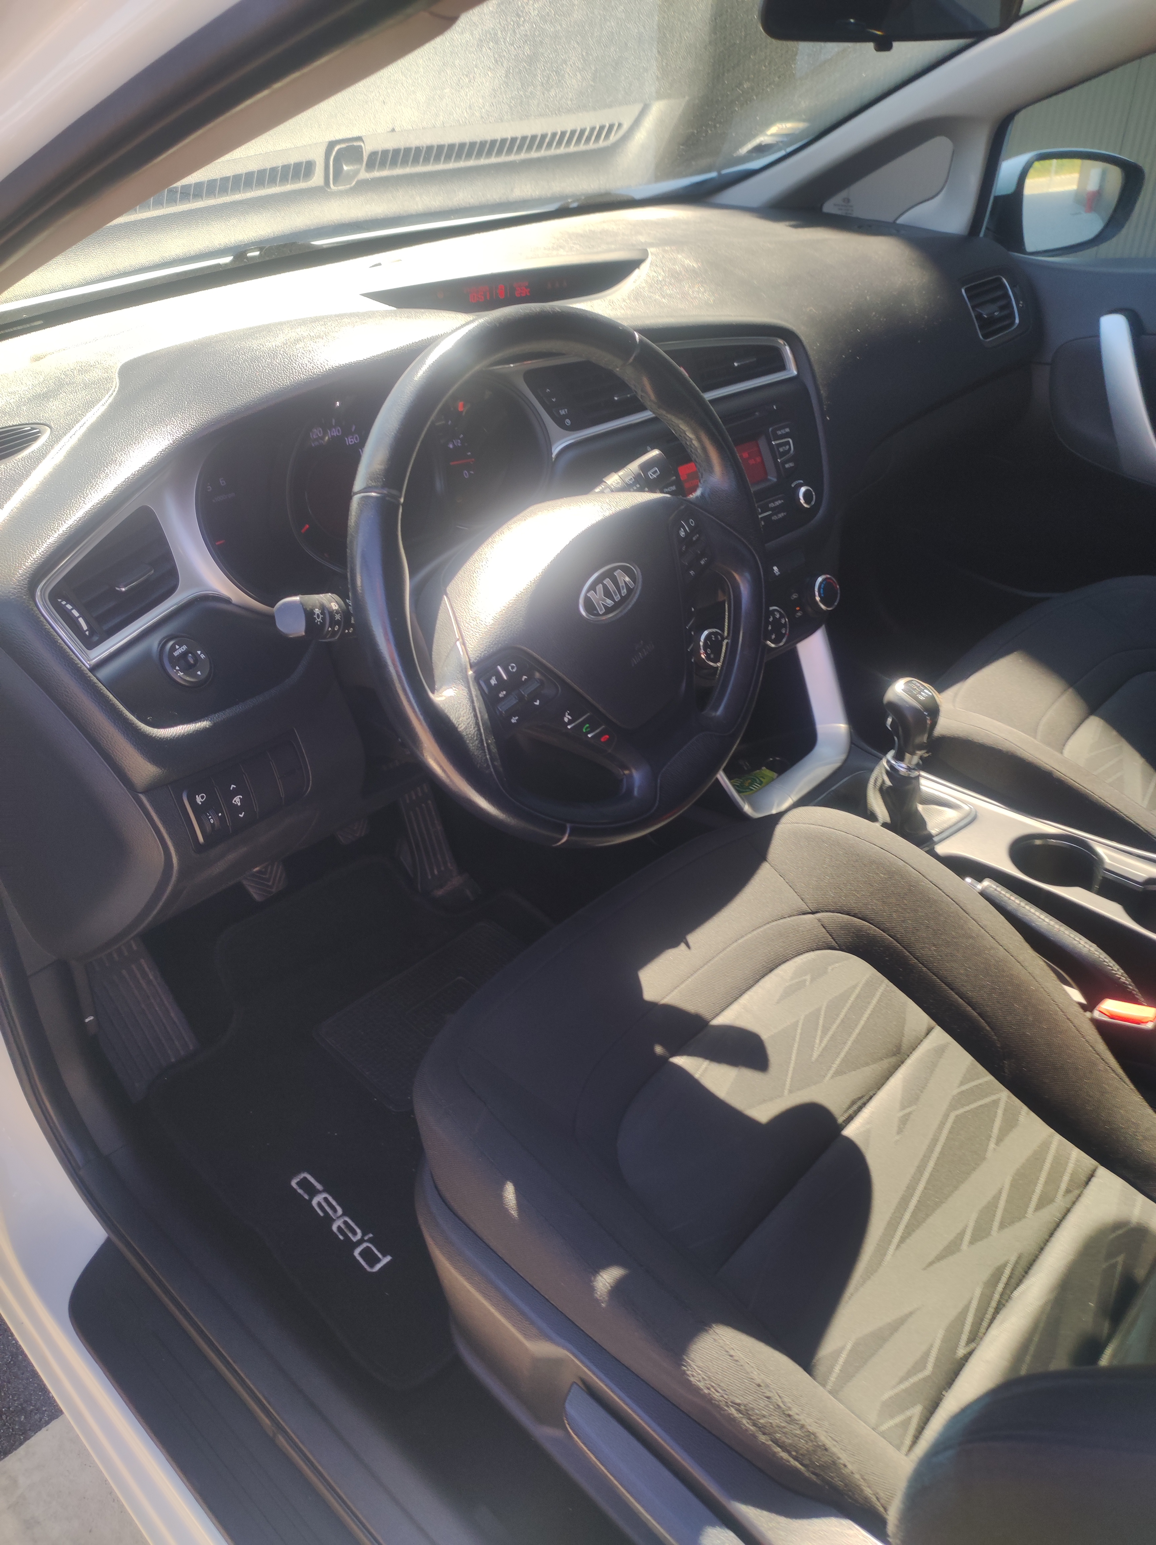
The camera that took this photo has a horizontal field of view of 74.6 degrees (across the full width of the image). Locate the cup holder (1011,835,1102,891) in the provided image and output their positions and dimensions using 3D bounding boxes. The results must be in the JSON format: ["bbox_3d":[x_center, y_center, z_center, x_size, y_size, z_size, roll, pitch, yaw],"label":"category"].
[{"bbox_3d":[0.505,0.117,0.817,0.088,0.060,0.084,26,45,32],"label":"cup holder"}]

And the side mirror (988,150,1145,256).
[{"bbox_3d":[0.787,-0.918,1.223,0.220,0.142,0.130,-20,36,-20],"label":"side mirror"}]

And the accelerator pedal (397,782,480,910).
[{"bbox_3d":[-0.223,0.119,1.200,0.055,0.185,0.072,3,26,46],"label":"accelerator pedal"}]

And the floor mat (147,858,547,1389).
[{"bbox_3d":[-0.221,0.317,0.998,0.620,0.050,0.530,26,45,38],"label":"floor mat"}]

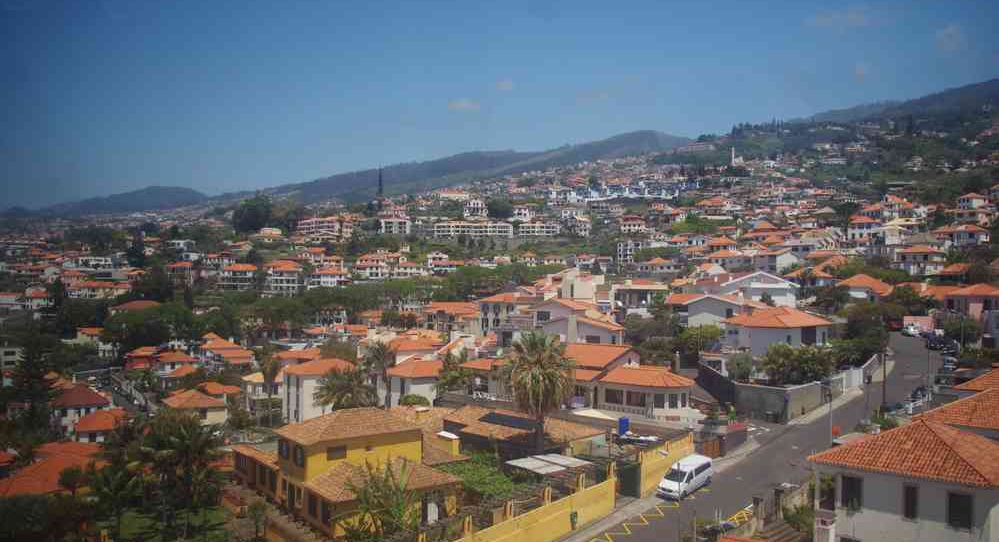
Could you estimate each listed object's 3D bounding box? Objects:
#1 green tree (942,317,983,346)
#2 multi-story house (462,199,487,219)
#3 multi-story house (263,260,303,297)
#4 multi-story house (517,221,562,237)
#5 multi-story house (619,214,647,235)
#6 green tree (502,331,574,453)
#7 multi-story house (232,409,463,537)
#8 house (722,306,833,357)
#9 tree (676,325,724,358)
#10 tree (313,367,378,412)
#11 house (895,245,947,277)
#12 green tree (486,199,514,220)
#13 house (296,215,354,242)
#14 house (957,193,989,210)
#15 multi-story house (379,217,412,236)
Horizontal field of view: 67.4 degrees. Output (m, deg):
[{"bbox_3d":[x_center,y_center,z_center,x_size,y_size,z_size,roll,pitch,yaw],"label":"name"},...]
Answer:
[{"bbox_3d":[57.470,7.510,93.000,4.600,3.700,4.200,2,2,32],"label":"green tree"},{"bbox_3d":[-16.020,-39.720,480.000,15.000,13.000,12.000,1,2,0],"label":"multi-story house"},{"bbox_3d":[-93.265,3.331,322.000,14.200,14.600,12.000,0,4,4],"label":"multi-story house"},{"bbox_3d":[25.200,-26.775,472.000,27.500,9.800,11.000,0,4,0],"label":"multi-story house"},{"bbox_3d":[82.581,-28.550,460.000,15.000,12.000,12.000,1,0,25],"label":"multi-story house"},{"bbox_3d":[3.259,10.354,62.597,6.000,11.024,6.000,0,4,3],"label":"green tree"},{"bbox_3d":[-12.290,14.275,60.322,10.800,6.500,16.200,-3,5,-38],"label":"multi-story house"},{"bbox_3d":[32.280,7.490,87.000,9.500,6.600,8.500,0,2,-24],"label":"house"},{"bbox_3d":[24.150,8.470,90.000,5.600,4.100,5.000,1,2,15],"label":"tree"},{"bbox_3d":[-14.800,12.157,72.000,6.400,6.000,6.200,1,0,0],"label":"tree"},{"bbox_3d":[113.241,-2.831,202.000,12.500,8.500,10.500,1,0,12],"label":"house"},{"bbox_3d":[0.673,-40.893,504.423,18.500,15.771,18.500,0,4,0],"label":"green tree"},{"bbox_3d":[-107.763,-26.321,464.000,34.000,16.500,15.000,1,0,3],"label":"house"},{"bbox_3d":[195.720,-28.550,310.000,9.000,8.000,9.000,-1,3,-41],"label":"house"},{"bbox_3d":[-66.353,-28.392,478.000,20.000,12.000,13.000,1,0,-6],"label":"multi-story house"}]

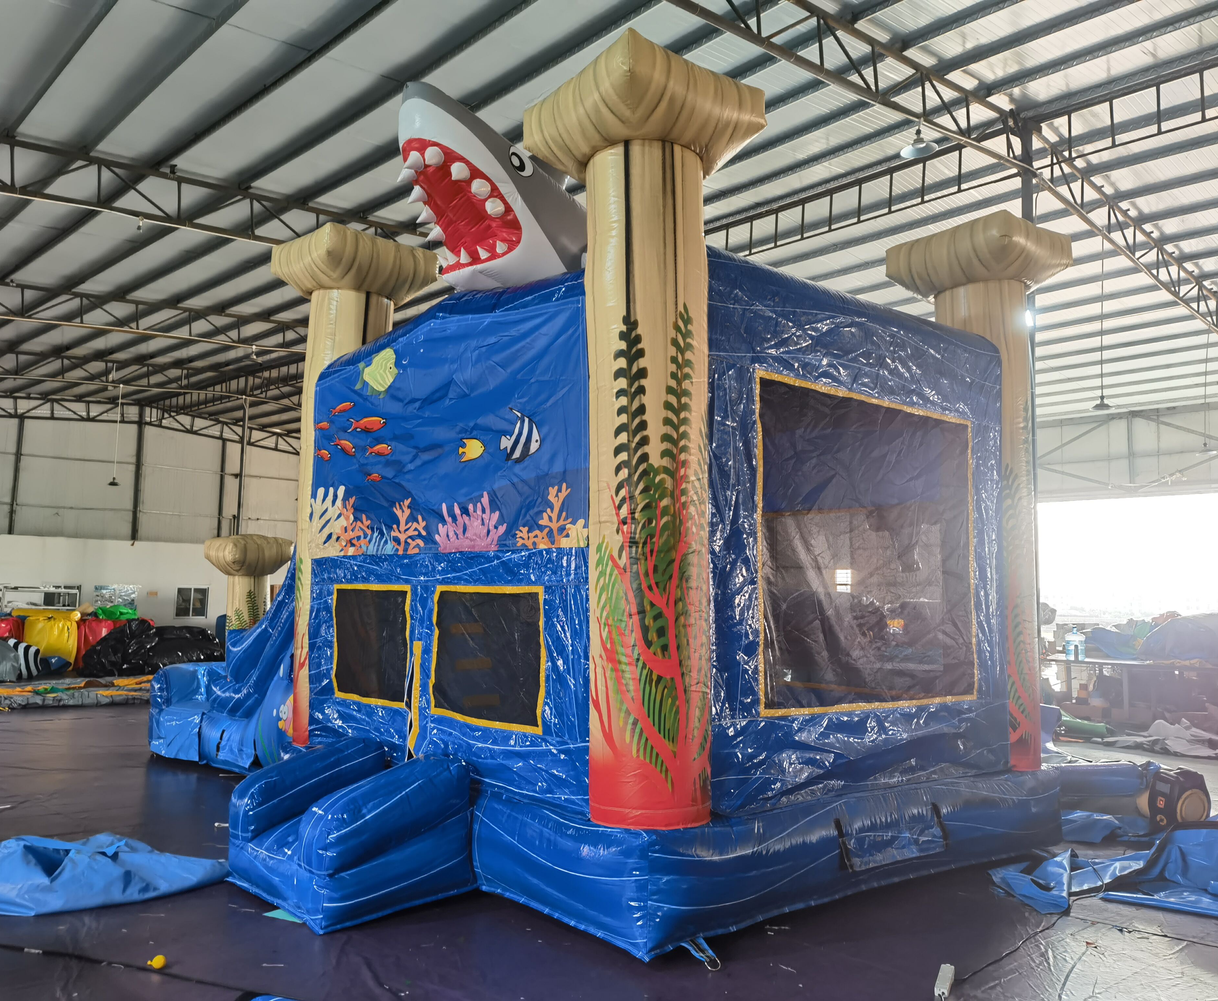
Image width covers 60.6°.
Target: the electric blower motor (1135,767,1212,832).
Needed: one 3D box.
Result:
[{"bbox_3d":[3.945,2.111,7.272,0.310,0.440,0.400,1,-6,-6],"label":"electric blower motor"}]

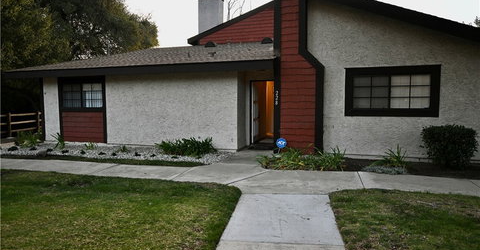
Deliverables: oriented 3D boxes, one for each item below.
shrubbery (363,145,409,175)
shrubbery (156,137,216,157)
[{"bbox_3d":[3.060,0.732,6.916,0.865,0.460,0.879,1,4,20],"label":"shrubbery"},{"bbox_3d":[-1.407,0.570,9.073,1.534,0.460,0.837,1,4,20],"label":"shrubbery"}]

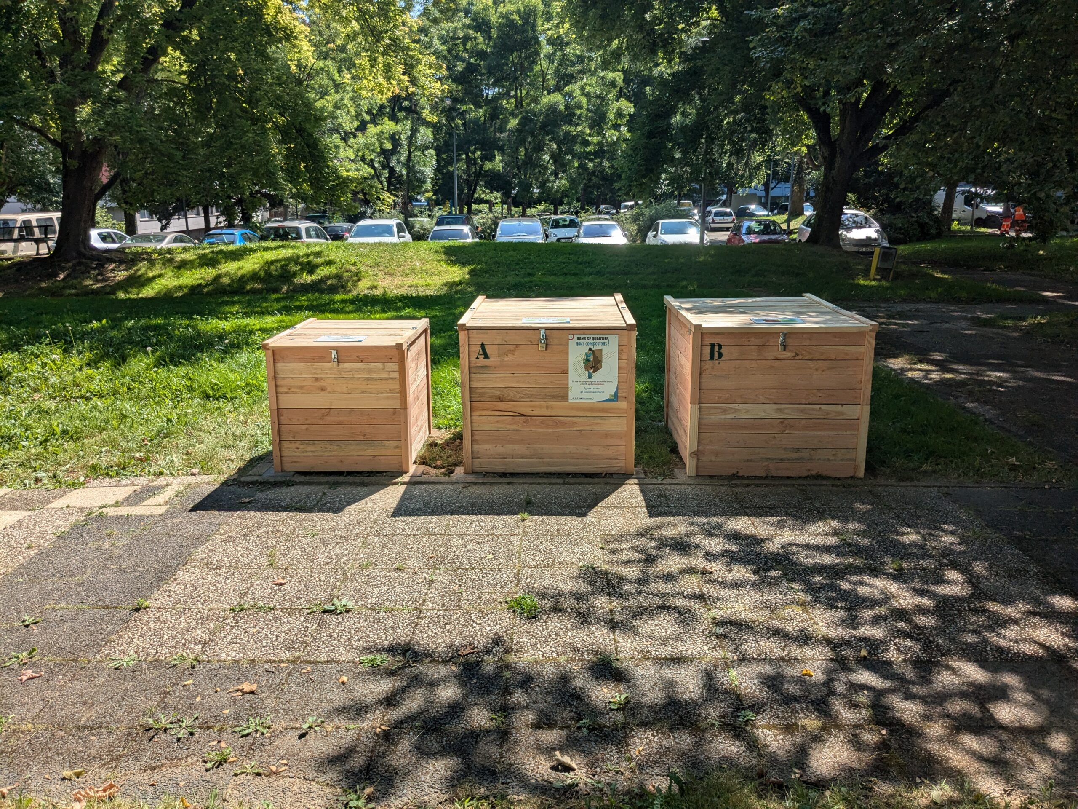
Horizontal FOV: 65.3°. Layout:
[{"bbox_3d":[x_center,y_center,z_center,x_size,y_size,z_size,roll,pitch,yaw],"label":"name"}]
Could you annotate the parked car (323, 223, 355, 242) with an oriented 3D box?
[{"bbox_3d":[-10.373,-8.812,44.473,1.740,1.480,4.050,-1,14,0],"label":"parked car"}]

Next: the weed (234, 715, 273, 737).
[{"bbox_3d":[-0.927,1.042,2.736,0.125,0.035,0.105,0,14,1],"label":"weed"}]

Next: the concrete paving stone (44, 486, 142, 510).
[{"bbox_3d":[-2.586,0.567,4.932,0.395,0.050,0.395,0,14,1],"label":"concrete paving stone"}]

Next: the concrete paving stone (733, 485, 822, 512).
[{"bbox_3d":[1.332,0.545,4.837,0.395,0.050,0.390,0,14,1],"label":"concrete paving stone"}]

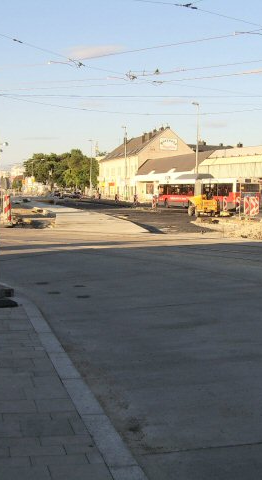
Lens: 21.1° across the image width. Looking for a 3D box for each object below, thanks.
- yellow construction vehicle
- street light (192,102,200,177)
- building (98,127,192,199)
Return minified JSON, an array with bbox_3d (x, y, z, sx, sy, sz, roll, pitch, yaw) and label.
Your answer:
[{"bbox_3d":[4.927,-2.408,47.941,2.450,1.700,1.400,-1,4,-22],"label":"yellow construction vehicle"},{"bbox_3d":[7.010,-9.059,75.621,0.850,11.000,0.300,0,4,-14],"label":"street light"},{"bbox_3d":[2.207,-12.820,126.504,9.700,11.500,34.000,0,4,-13],"label":"building"}]

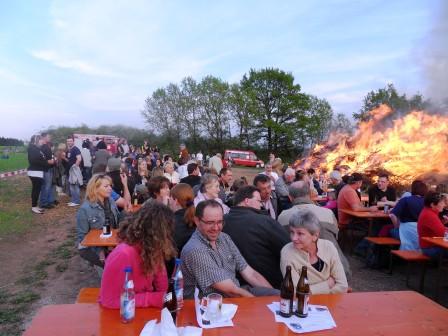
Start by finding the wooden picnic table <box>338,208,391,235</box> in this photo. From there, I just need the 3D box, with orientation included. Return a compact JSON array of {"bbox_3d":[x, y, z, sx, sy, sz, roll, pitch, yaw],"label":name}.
[{"bbox_3d":[2.984,1.089,4.910,2.200,0.770,0.500,2,3,-9],"label":"wooden picnic table"}]

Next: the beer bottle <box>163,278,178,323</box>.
[{"bbox_3d":[-0.253,0.646,1.480,0.068,0.258,0.068,1,4,-7],"label":"beer bottle"}]

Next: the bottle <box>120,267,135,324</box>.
[{"bbox_3d":[-0.473,0.609,1.512,0.070,0.270,0.070,2,3,-6],"label":"bottle"}]

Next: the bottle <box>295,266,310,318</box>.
[{"bbox_3d":[0.412,0.639,1.613,0.068,0.260,0.068,3,3,0],"label":"bottle"}]

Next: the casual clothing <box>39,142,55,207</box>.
[{"bbox_3d":[-4.388,0.174,7.700,0.400,1.560,0.480,2,3,-3],"label":"casual clothing"}]

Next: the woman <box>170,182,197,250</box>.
[{"bbox_3d":[-0.370,0.778,2.781,0.480,1.300,0.750,-1,4,-17],"label":"woman"}]

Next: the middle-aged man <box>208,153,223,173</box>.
[{"bbox_3d":[-0.307,0.232,11.200,0.520,1.600,0.420,4,3,17],"label":"middle-aged man"}]

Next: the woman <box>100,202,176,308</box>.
[{"bbox_3d":[-0.517,0.860,1.900,0.520,1.260,0.780,1,4,-27],"label":"woman"}]

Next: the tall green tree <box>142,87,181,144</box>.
[{"bbox_3d":[-10.262,-7.635,51.000,6.200,11.700,6.000,1,4,0],"label":"tall green tree"}]

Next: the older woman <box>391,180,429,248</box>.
[{"bbox_3d":[2.465,0.816,4.161,0.520,1.220,0.700,1,4,-13],"label":"older woman"}]

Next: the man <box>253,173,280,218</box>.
[{"bbox_3d":[0.477,0.756,3.377,0.520,1.280,0.650,0,4,-18],"label":"man"}]

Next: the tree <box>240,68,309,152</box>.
[{"bbox_3d":[7.968,-8.290,50.000,10.600,14.700,10.400,3,3,0],"label":"tree"}]

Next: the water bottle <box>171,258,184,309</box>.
[{"bbox_3d":[-0.244,0.628,1.689,0.070,0.268,0.070,1,4,-7],"label":"water bottle"}]

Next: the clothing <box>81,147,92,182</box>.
[{"bbox_3d":[-5.401,-0.157,12.200,0.460,1.380,0.320,2,4,12],"label":"clothing"}]

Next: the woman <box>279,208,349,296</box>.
[{"bbox_3d":[0.575,0.882,2.087,0.520,1.250,0.750,0,4,-3],"label":"woman"}]

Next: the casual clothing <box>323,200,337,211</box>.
[{"bbox_3d":[1.936,0.720,5.700,0.340,0.260,0.320,2,3,-11],"label":"casual clothing"}]

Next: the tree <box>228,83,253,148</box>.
[{"bbox_3d":[2.656,-7.807,50.000,4.400,12.200,4.400,1,4,0],"label":"tree"}]

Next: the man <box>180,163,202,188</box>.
[{"bbox_3d":[-0.609,0.594,6.200,0.540,1.310,0.750,4,4,24],"label":"man"}]

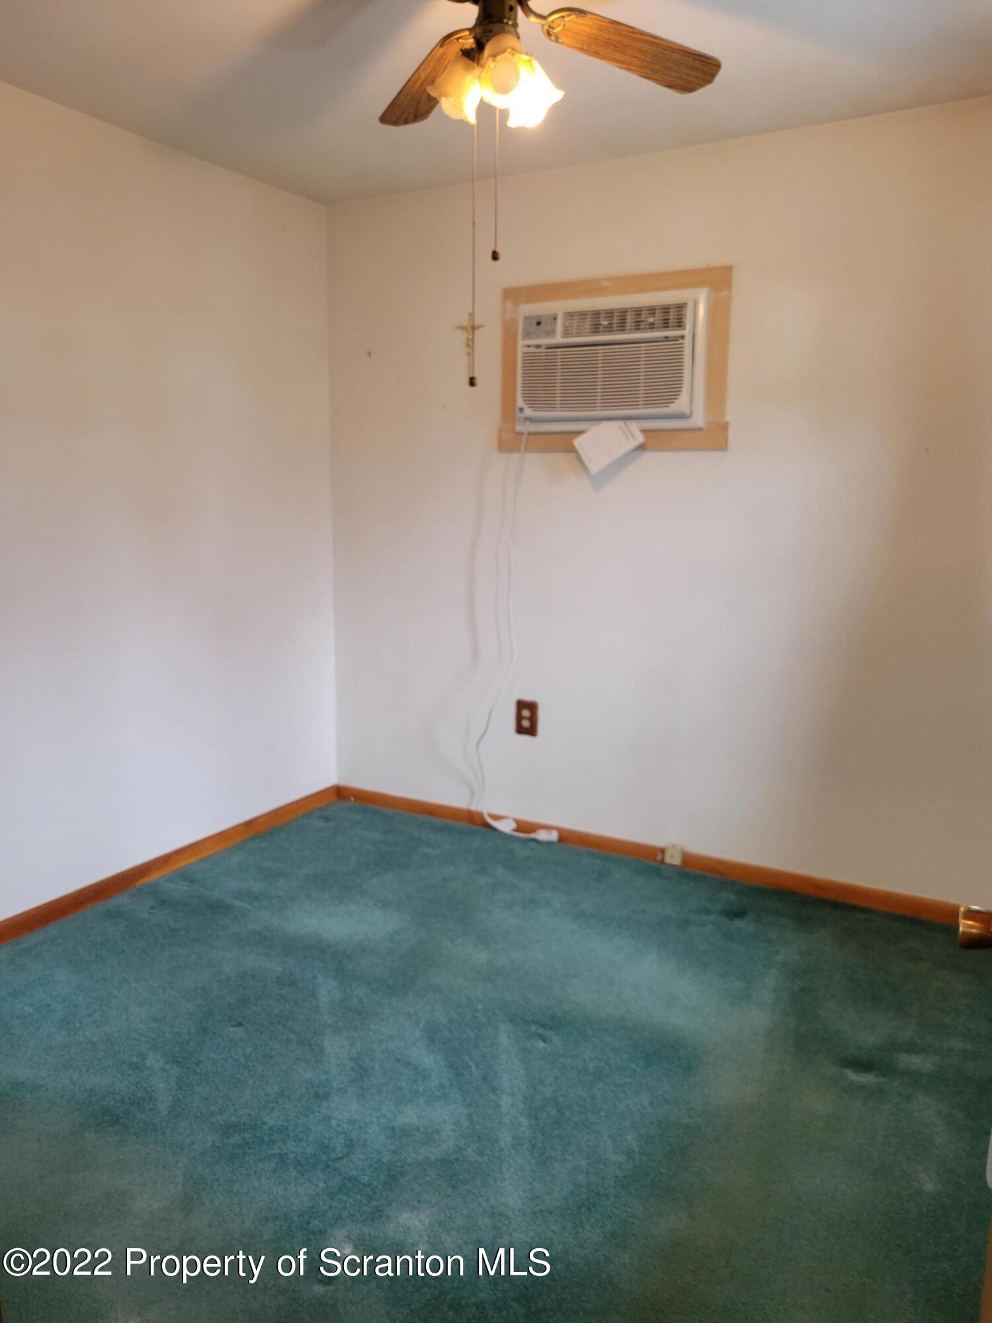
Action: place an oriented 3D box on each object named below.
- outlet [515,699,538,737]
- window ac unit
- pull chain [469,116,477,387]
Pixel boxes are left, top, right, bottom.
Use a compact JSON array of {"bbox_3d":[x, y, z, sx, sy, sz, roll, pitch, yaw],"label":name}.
[{"bbox_3d":[0.116,0.216,3.762,0.087,0.130,0.012,6,11,29],"label":"outlet"},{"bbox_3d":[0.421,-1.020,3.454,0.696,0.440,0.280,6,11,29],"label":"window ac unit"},{"bbox_3d":[-0.044,-0.834,2.007,0.017,0.541,0.017,1,10,0],"label":"pull chain"}]

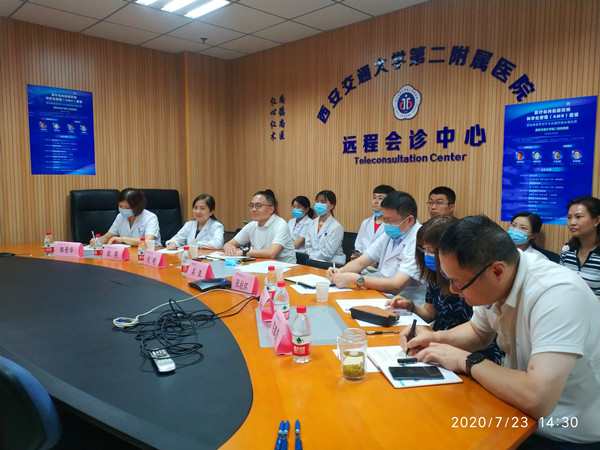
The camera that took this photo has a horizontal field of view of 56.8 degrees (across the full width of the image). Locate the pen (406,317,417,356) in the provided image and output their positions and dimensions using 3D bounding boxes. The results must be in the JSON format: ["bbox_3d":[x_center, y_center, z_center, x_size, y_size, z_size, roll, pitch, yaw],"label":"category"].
[{"bbox_3d":[0.386,0.390,1.920,0.011,0.132,0.011,17,-18,6],"label":"pen"}]

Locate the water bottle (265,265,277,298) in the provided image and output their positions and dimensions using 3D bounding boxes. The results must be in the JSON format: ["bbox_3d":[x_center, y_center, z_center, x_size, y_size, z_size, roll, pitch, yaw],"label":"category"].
[{"bbox_3d":[-0.145,0.293,2.791,0.061,0.183,0.061,0,5,0],"label":"water bottle"}]

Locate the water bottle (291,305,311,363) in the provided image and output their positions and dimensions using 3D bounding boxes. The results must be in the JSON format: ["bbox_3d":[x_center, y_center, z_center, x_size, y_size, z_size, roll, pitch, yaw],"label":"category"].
[{"bbox_3d":[0.007,0.368,1.866,0.062,0.187,0.062,0,5,0],"label":"water bottle"}]

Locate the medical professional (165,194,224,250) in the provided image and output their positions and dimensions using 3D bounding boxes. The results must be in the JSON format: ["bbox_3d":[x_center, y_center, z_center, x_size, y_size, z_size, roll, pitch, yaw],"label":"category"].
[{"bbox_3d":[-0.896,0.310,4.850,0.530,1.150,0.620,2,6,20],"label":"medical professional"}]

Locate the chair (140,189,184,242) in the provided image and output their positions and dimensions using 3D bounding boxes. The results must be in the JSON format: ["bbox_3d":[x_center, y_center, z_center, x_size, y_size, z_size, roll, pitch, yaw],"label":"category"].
[{"bbox_3d":[-1.370,0.300,5.050,0.620,1.200,0.660,1,4,9],"label":"chair"}]

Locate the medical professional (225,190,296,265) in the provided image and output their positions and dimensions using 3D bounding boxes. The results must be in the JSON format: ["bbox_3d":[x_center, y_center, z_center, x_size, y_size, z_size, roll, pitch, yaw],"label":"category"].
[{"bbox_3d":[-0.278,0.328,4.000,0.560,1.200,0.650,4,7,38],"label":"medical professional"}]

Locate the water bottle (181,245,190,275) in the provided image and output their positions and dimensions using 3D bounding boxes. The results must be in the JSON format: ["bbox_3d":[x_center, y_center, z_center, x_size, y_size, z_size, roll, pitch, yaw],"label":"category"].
[{"bbox_3d":[-0.724,0.229,3.520,0.064,0.185,0.064,0,5,0],"label":"water bottle"}]

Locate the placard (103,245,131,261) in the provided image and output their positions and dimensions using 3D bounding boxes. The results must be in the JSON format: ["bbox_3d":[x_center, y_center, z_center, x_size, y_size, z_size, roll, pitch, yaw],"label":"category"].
[{"bbox_3d":[-1.430,0.216,4.320,0.220,0.097,0.075,3,5,30],"label":"placard"}]

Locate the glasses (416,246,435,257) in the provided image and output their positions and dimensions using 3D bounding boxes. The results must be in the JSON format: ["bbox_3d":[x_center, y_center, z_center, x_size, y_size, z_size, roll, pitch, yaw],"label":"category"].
[{"bbox_3d":[0.544,0.111,2.330,0.140,0.045,0.140,5,28,40],"label":"glasses"}]

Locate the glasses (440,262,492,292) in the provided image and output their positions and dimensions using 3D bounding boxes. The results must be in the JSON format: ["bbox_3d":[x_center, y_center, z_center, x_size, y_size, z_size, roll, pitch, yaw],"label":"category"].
[{"bbox_3d":[0.471,0.129,1.570,0.145,0.050,0.145,-39,24,-6],"label":"glasses"}]

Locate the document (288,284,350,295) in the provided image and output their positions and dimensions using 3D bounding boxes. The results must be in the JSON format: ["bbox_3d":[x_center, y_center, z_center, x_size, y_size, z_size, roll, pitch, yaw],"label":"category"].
[{"bbox_3d":[0.121,0.357,3.130,0.296,0.004,0.235,-1,5,-16],"label":"document"}]

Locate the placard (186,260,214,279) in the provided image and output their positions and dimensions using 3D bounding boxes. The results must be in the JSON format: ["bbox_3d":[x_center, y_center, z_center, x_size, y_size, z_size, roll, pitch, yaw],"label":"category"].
[{"bbox_3d":[-0.635,0.285,3.520,0.075,0.095,0.215,-3,5,-42],"label":"placard"}]

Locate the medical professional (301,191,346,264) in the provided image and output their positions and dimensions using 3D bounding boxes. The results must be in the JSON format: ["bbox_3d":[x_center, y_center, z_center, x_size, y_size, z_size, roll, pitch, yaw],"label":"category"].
[{"bbox_3d":[0.140,0.355,4.650,0.720,1.270,0.480,-4,6,-44],"label":"medical professional"}]

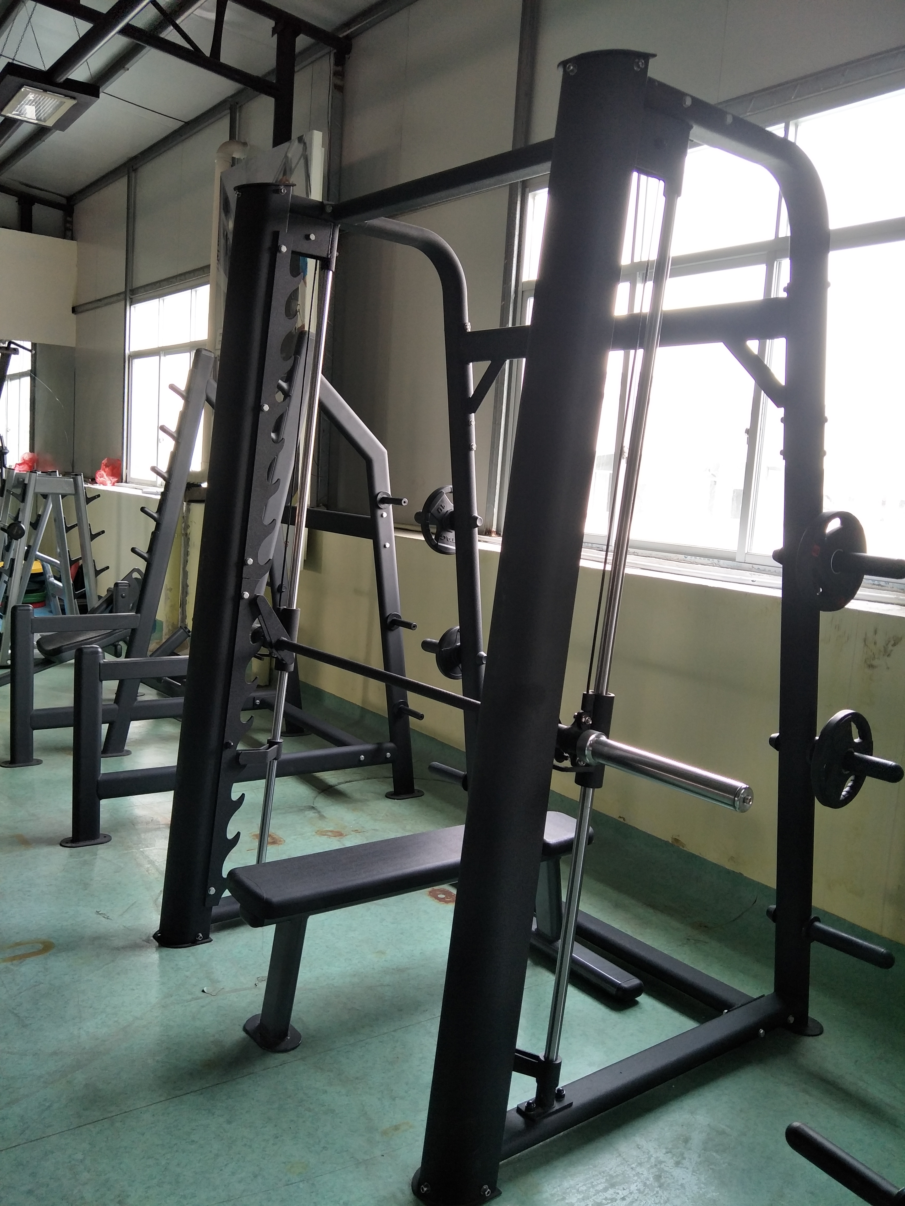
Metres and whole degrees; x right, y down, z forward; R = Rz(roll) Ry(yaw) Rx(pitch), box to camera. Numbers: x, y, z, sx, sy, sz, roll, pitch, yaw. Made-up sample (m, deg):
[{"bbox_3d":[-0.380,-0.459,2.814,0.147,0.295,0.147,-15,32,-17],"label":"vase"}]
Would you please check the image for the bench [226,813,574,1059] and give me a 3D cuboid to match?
[{"bbox_3d":[-0.065,0.912,2.409,1.100,0.430,0.560,-1,8,-35],"label":"bench"}]

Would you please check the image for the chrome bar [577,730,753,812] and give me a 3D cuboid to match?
[{"bbox_3d":[0.393,0.317,1.593,0.349,0.068,0.068,13,11,43],"label":"chrome bar"}]

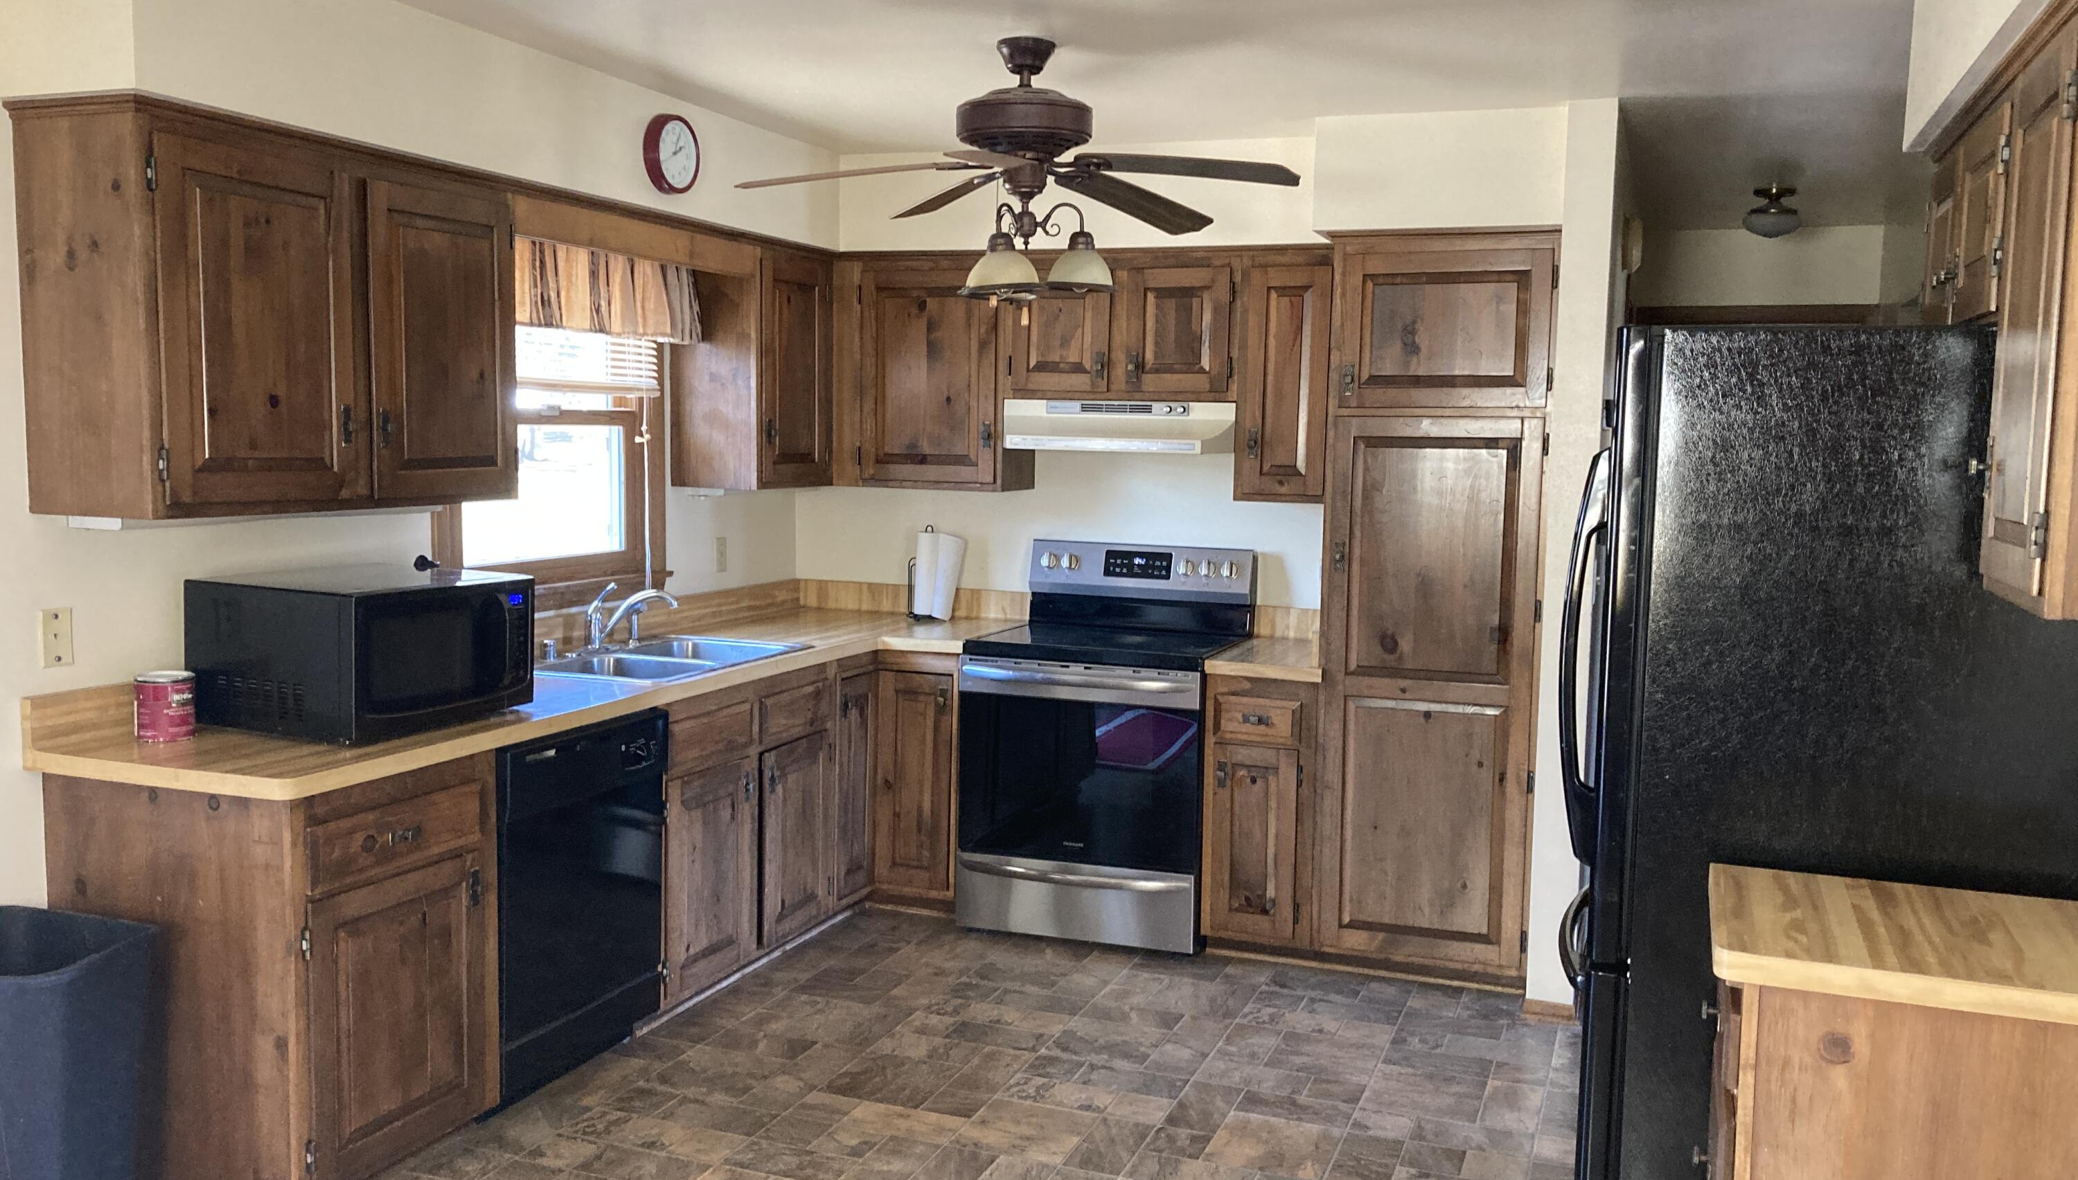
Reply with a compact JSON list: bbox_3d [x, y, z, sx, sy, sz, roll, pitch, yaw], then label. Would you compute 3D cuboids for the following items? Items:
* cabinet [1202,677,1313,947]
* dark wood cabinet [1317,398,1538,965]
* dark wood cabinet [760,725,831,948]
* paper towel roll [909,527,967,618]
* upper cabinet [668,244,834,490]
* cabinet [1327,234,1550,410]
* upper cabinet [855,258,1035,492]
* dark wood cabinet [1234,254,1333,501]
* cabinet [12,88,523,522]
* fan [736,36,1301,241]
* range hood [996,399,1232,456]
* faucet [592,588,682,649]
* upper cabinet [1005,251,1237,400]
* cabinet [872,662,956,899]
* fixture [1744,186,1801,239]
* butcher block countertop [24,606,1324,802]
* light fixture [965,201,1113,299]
[{"bbox_3d":[0.755,0.617,5.176,0.322,0.797,0.620,3,6,21],"label":"cabinet"},{"bbox_3d":[1.189,0.279,4.968,0.581,1.585,0.628,3,6,20],"label":"dark wood cabinet"},{"bbox_3d":[-0.973,0.694,4.955,0.610,0.548,0.393,3,6,21],"label":"dark wood cabinet"},{"bbox_3d":[-0.341,-0.045,5.722,0.165,0.295,0.130,3,6,20],"label":"paper towel roll"},{"bbox_3d":[-0.901,-0.708,5.396,0.320,0.750,0.516,3,6,20],"label":"upper cabinet"},{"bbox_3d":[1.209,-0.764,4.875,0.597,0.492,0.635,3,6,21],"label":"cabinet"},{"bbox_3d":[-0.314,-0.716,5.621,0.543,0.750,0.333,3,6,21],"label":"upper cabinet"},{"bbox_3d":[0.815,-0.658,5.191,0.337,0.755,0.323,3,6,20],"label":"dark wood cabinet"},{"bbox_3d":[-1.588,-0.561,3.615,0.335,0.770,1.063,3,6,21],"label":"cabinet"},{"bbox_3d":[-0.032,-1.078,3.896,1.310,0.360,1.310,3,6,20],"label":"fan"},{"bbox_3d":[0.267,-0.520,5.333,0.764,0.156,0.490,3,6,21],"label":"range hood"},{"bbox_3d":[-1.143,0.080,4.758,0.260,0.190,0.110,2,5,11],"label":"faucet"},{"bbox_3d":[0.300,-0.831,5.377,0.764,0.455,0.333,3,6,21],"label":"upper cabinet"},{"bbox_3d":[-0.271,0.562,5.541,0.303,0.799,0.625,3,6,20],"label":"cabinet"},{"bbox_3d":[2.563,-1.310,5.864,0.210,0.168,0.210,3,6,20],"label":"fixture"},{"bbox_3d":[-0.465,0.256,4.306,2.032,0.046,3.048,3,6,21],"label":"butcher block countertop"},{"bbox_3d":[-0.010,-0.796,3.923,0.370,0.225,0.370,3,6,20],"label":"light fixture"}]

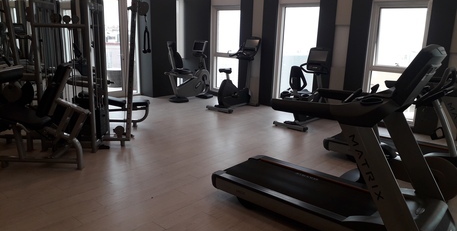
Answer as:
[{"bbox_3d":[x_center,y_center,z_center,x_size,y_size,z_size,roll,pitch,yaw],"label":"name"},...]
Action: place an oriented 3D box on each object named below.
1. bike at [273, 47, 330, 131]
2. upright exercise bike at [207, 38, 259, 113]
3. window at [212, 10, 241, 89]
[{"bbox_3d":[1.482,-0.544,6.563,0.660,1.360,1.380,12,17,37],"label":"bike"},{"bbox_3d":[0.171,-0.886,7.508,0.630,1.500,1.230,12,17,37],"label":"upright exercise bike"},{"bbox_3d":[-0.010,-1.553,8.646,0.930,2.060,0.120,12,17,37],"label":"window"}]

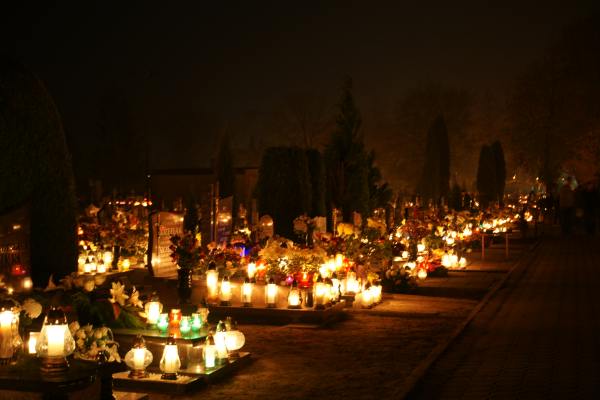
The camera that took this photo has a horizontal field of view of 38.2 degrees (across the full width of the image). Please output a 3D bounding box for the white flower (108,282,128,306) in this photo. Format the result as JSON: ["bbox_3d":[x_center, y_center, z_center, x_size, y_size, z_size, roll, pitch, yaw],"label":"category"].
[{"bbox_3d":[-1.413,0.736,6.747,0.153,0.167,0.118,0,1,-14],"label":"white flower"}]

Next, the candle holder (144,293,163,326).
[{"bbox_3d":[-1.306,0.979,7.750,0.155,0.295,0.155,0,1,-10],"label":"candle holder"}]

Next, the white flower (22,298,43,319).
[{"bbox_3d":[-1.451,0.588,4.700,0.106,0.108,0.090,0,1,0],"label":"white flower"}]

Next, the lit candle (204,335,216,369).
[{"bbox_3d":[-0.655,1.096,6.270,0.096,0.231,0.096,0,1,0],"label":"lit candle"}]

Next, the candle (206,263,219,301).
[{"bbox_3d":[-0.926,0.873,9.200,0.130,0.413,0.130,0,1,0],"label":"candle"}]

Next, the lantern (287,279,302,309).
[{"bbox_3d":[-0.057,0.971,8.900,0.132,0.280,0.132,0,1,0],"label":"lantern"}]

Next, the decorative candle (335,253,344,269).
[{"bbox_3d":[0.494,0.756,10.835,0.099,0.187,0.099,0,1,0],"label":"decorative candle"}]

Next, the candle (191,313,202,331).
[{"bbox_3d":[-0.773,0.921,6.500,0.083,0.133,0.083,0,1,0],"label":"candle"}]

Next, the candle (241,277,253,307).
[{"bbox_3d":[-0.605,1.051,9.900,0.132,0.335,0.132,0,1,-3],"label":"candle"}]

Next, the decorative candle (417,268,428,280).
[{"bbox_3d":[1.870,1.132,13.200,0.155,0.175,0.155,0,1,8],"label":"decorative candle"}]

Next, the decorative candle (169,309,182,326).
[{"bbox_3d":[-0.960,0.912,6.698,0.097,0.143,0.097,0,1,0],"label":"decorative candle"}]

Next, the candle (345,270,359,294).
[{"bbox_3d":[0.588,0.948,9.900,0.154,0.278,0.154,0,1,0],"label":"candle"}]

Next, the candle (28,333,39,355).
[{"bbox_3d":[-1.492,0.807,4.876,0.071,0.122,0.071,0,1,0],"label":"candle"}]

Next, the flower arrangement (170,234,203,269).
[{"bbox_3d":[-1.348,0.606,10.200,0.400,0.450,0.380,0,1,-18],"label":"flower arrangement"}]

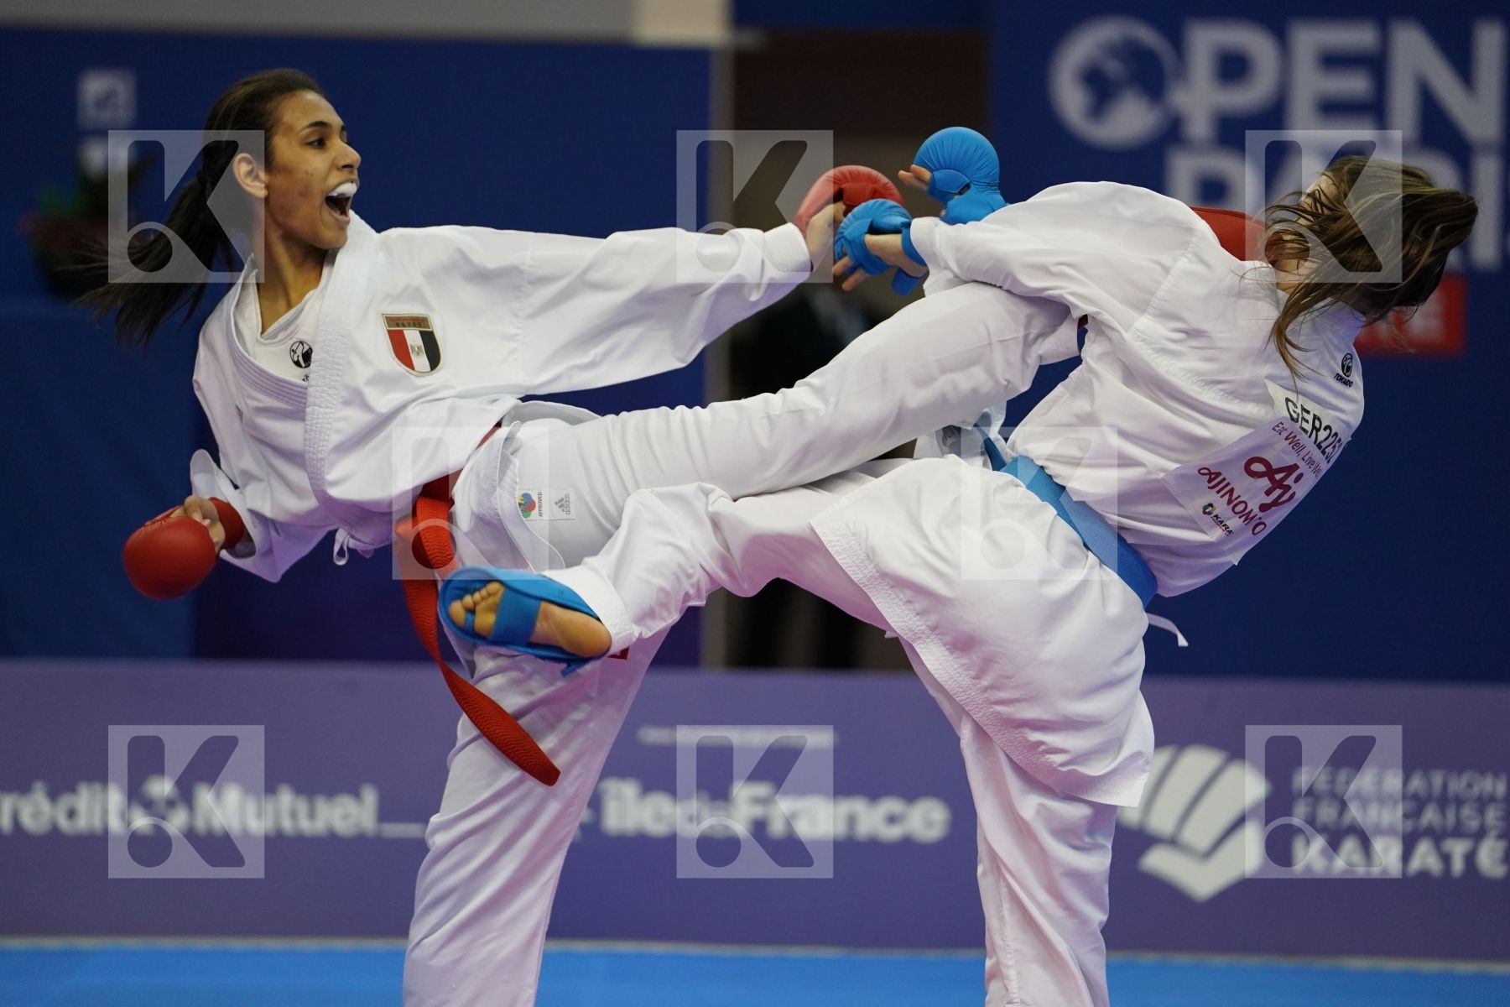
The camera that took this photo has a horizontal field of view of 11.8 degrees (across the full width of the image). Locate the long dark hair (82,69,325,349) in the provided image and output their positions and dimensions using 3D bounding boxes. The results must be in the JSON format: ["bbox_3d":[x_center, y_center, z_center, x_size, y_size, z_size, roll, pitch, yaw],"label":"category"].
[{"bbox_3d":[-0.726,-0.387,9.600,0.285,0.360,0.190,0,-2,18],"label":"long dark hair"}]

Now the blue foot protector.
[{"bbox_3d":[-0.298,0.146,9.420,0.235,0.108,0.110,15,14,16],"label":"blue foot protector"}]

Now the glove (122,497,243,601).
[{"bbox_3d":[-0.730,0.059,9.300,0.175,0.120,0.120,-28,4,-25],"label":"glove"}]

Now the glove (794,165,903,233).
[{"bbox_3d":[0.125,-0.396,9.600,0.155,0.100,0.115,-21,0,-6],"label":"glove"}]

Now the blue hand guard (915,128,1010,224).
[{"bbox_3d":[0.270,-0.412,9.400,0.120,0.155,0.115,-12,0,0],"label":"blue hand guard"}]

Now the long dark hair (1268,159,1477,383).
[{"bbox_3d":[0.800,-0.318,9.550,0.320,0.220,0.200,-37,-16,-3],"label":"long dark hair"}]

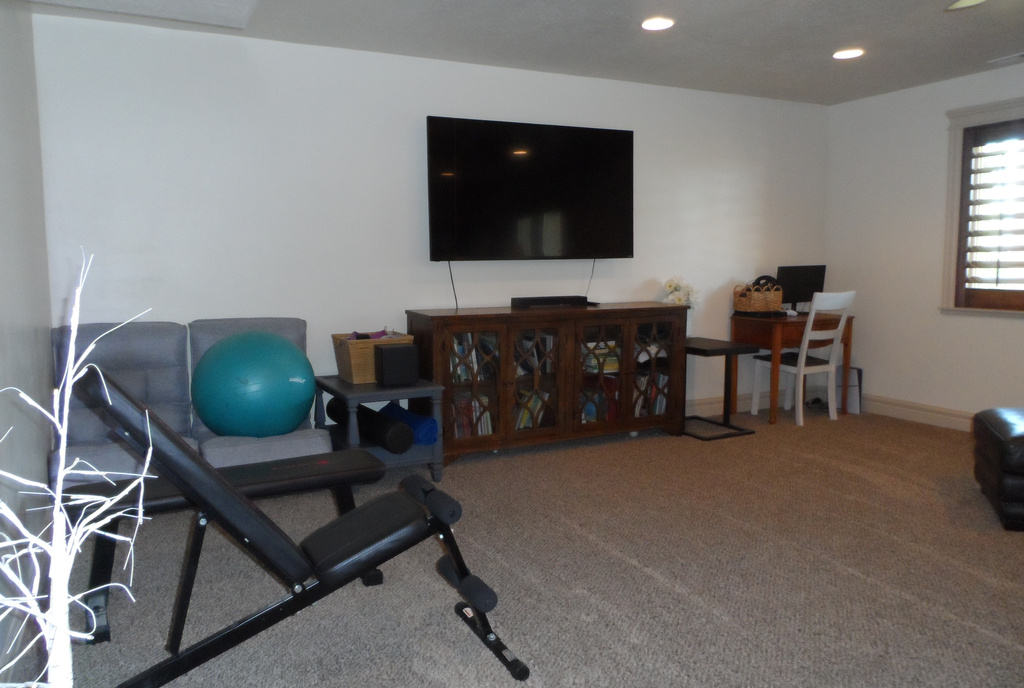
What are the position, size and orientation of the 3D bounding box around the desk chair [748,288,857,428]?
[{"bbox_3d":[2.174,0.090,5.351,0.430,0.960,0.590,-4,6,-29],"label":"desk chair"}]

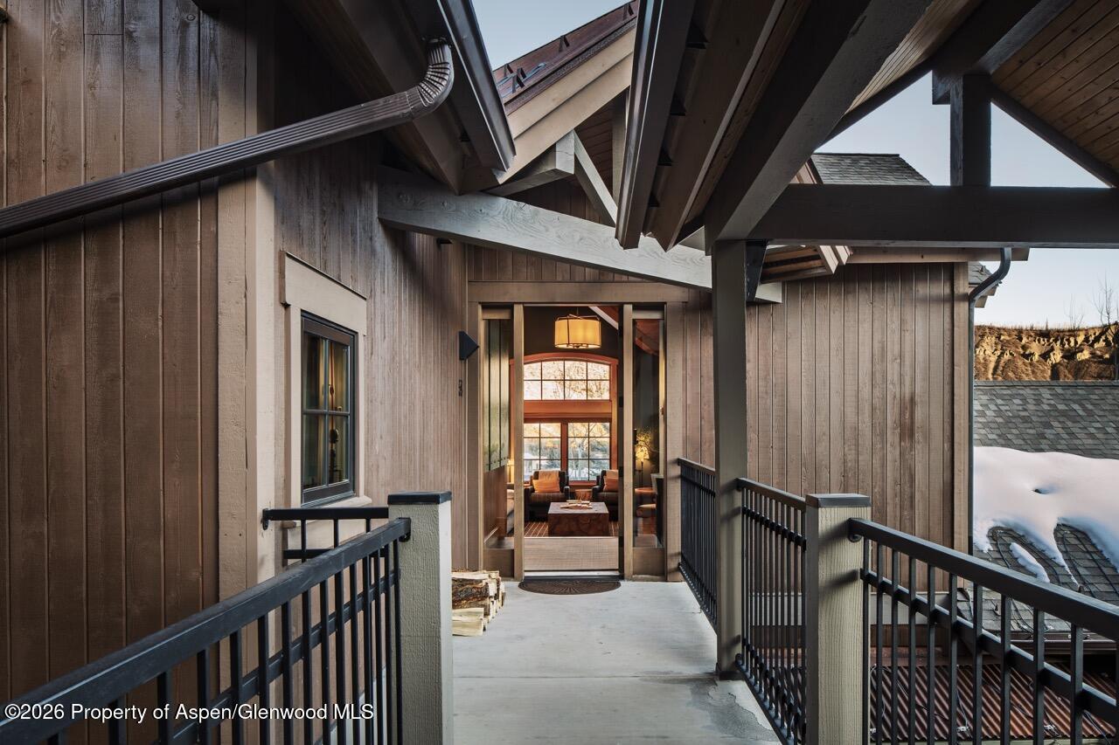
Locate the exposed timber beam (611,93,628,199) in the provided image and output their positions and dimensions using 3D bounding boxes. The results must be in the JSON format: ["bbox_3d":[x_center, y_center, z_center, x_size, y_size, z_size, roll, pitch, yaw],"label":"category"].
[{"bbox_3d":[0.481,-1.547,5.398,0.140,1.080,0.140,0,0,-43],"label":"exposed timber beam"}]

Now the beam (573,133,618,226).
[{"bbox_3d":[0.203,-1.331,5.116,0.104,0.764,0.103,-2,42,46],"label":"beam"}]

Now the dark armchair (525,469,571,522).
[{"bbox_3d":[-0.195,2.180,13.300,0.800,0.870,0.850,0,-2,1],"label":"dark armchair"}]

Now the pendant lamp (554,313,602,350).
[{"bbox_3d":[0.216,-0.474,8.700,0.540,0.400,0.540,0,-2,0],"label":"pendant lamp"}]

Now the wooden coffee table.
[{"bbox_3d":[0.295,2.240,11.200,0.860,0.430,1.350,0,-2,2],"label":"wooden coffee table"}]

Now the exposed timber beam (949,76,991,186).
[{"bbox_3d":[2.240,-1.304,4.070,0.148,0.620,0.145,0,0,0],"label":"exposed timber beam"}]

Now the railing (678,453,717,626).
[{"bbox_3d":[1.015,1.151,5.360,0.060,0.940,2.360,0,-3,3],"label":"railing"}]

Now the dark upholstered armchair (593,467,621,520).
[{"bbox_3d":[1.000,2.180,13.300,0.790,0.870,0.850,0,-2,7],"label":"dark upholstered armchair"}]

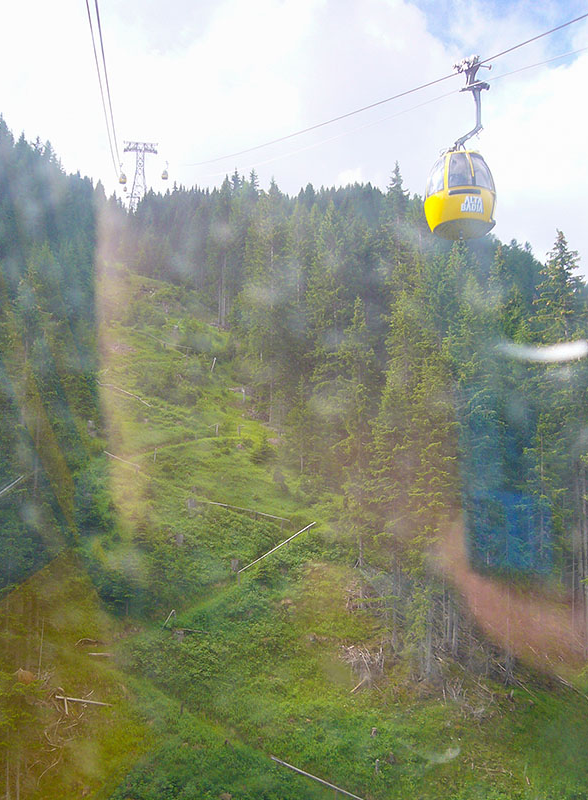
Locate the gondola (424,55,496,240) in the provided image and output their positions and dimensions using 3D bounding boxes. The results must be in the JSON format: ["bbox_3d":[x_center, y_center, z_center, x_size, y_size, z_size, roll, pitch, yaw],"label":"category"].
[{"bbox_3d":[4.773,-7.417,18.581,1.750,5.240,1.920,2,-5,-15],"label":"gondola"}]

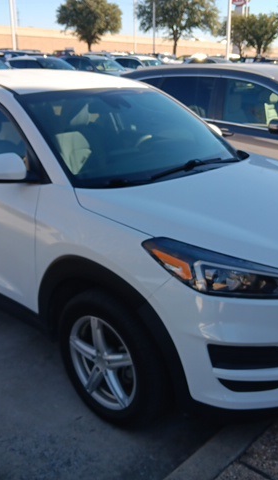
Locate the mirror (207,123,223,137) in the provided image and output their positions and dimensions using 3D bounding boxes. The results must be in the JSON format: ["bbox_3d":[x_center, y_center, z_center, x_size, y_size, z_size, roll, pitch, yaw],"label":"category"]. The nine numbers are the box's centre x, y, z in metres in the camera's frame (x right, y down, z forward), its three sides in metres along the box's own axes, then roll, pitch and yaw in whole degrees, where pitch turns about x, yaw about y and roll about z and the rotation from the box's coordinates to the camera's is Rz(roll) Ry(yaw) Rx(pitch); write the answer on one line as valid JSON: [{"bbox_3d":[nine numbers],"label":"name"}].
[{"bbox_3d":[0.600,-0.811,3.701,0.150,0.160,0.230,16,25,39],"label":"mirror"}]

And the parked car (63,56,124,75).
[{"bbox_3d":[-1.794,-6.833,20.003,4.650,1.500,1.840,17,26,40],"label":"parked car"}]

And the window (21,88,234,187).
[{"bbox_3d":[0.024,-0.673,2.923,1.410,0.140,0.830,-19,59,-44],"label":"window"}]

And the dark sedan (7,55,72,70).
[{"bbox_3d":[-3.684,-6.144,18.142,4.750,1.460,1.840,17,26,40],"label":"dark sedan"}]

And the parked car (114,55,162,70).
[{"bbox_3d":[0.240,-8.550,24.500,4.600,1.680,1.880,16,25,39],"label":"parked car"}]

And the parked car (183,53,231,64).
[{"bbox_3d":[3.766,-9.084,25.623,4.650,1.500,1.840,17,26,40],"label":"parked car"}]

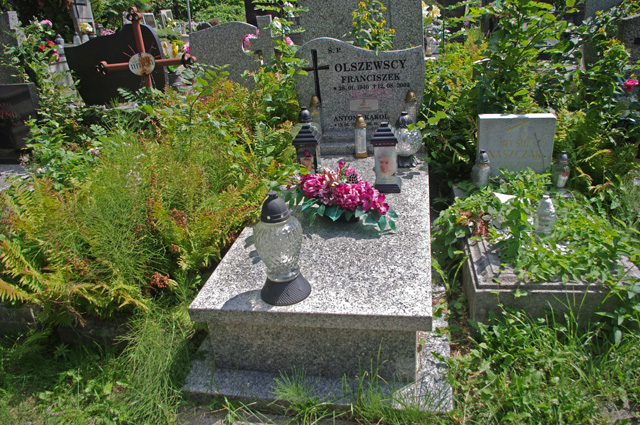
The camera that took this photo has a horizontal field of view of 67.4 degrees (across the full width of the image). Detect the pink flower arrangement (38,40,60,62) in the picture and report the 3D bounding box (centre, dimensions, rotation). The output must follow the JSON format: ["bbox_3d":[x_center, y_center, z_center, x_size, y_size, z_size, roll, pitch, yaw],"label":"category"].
[{"bbox_3d":[-3.160,-1.880,5.600,0.230,0.240,0.210,0,26,12],"label":"pink flower arrangement"}]

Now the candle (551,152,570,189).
[{"bbox_3d":[1.363,-0.237,2.712,0.103,0.225,0.103,0,26,12],"label":"candle"}]

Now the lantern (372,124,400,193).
[{"bbox_3d":[0.346,-0.292,2.485,0.141,0.351,0.142,0,26,12],"label":"lantern"}]

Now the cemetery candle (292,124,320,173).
[{"bbox_3d":[-0.054,-0.298,2.593,0.141,0.348,0.142,0,26,12],"label":"cemetery candle"}]

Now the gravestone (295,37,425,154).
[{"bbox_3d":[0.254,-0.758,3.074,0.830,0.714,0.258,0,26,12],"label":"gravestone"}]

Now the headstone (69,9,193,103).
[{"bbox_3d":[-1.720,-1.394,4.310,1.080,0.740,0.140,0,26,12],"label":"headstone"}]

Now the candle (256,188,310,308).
[{"bbox_3d":[-0.137,0.108,1.681,0.185,0.402,0.181,0,26,12],"label":"candle"}]

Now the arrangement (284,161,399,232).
[{"bbox_3d":[0.110,-0.099,2.248,0.499,0.249,0.292,0,26,12],"label":"arrangement"}]

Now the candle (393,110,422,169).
[{"bbox_3d":[0.505,-0.420,2.763,0.150,0.316,0.150,0,26,12],"label":"candle"}]

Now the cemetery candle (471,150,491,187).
[{"bbox_3d":[0.949,-0.252,2.823,0.108,0.230,0.108,0,26,12],"label":"cemetery candle"}]

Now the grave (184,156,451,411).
[{"bbox_3d":[0.125,0.126,2.467,0.988,0.344,1.901,0,26,12],"label":"grave"}]

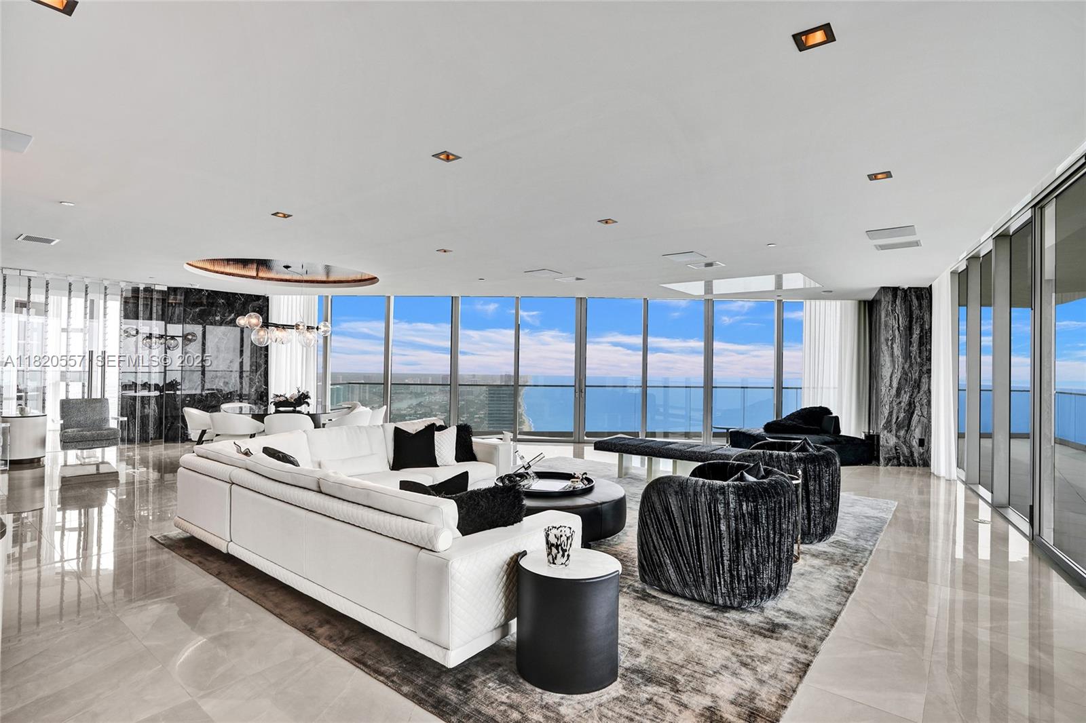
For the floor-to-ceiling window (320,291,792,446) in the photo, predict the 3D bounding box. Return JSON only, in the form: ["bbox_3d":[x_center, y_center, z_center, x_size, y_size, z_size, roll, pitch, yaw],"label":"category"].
[{"bbox_3d":[0.262,0.160,10.749,9.541,2.822,0.200,1,-1,3],"label":"floor-to-ceiling window"}]

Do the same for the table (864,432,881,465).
[{"bbox_3d":[5.039,1.355,8.552,0.330,0.470,0.380,1,0,3],"label":"table"}]

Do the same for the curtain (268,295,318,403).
[{"bbox_3d":[-4.762,0.089,10.359,0.980,2.690,0.150,1,0,3],"label":"curtain"}]

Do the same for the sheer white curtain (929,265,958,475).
[{"bbox_3d":[5.657,0.218,7.699,0.220,2.822,1.000,1,-1,28],"label":"sheer white curtain"}]

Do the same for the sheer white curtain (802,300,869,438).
[{"bbox_3d":[5.561,0.248,10.359,1.231,2.822,0.200,1,-1,2],"label":"sheer white curtain"}]

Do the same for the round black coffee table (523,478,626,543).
[{"bbox_3d":[0.027,1.322,4.932,1.420,0.330,1.420,1,0,0],"label":"round black coffee table"}]

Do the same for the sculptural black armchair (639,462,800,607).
[{"bbox_3d":[1.197,1.128,3.734,0.910,0.740,0.870,1,0,38],"label":"sculptural black armchair"}]

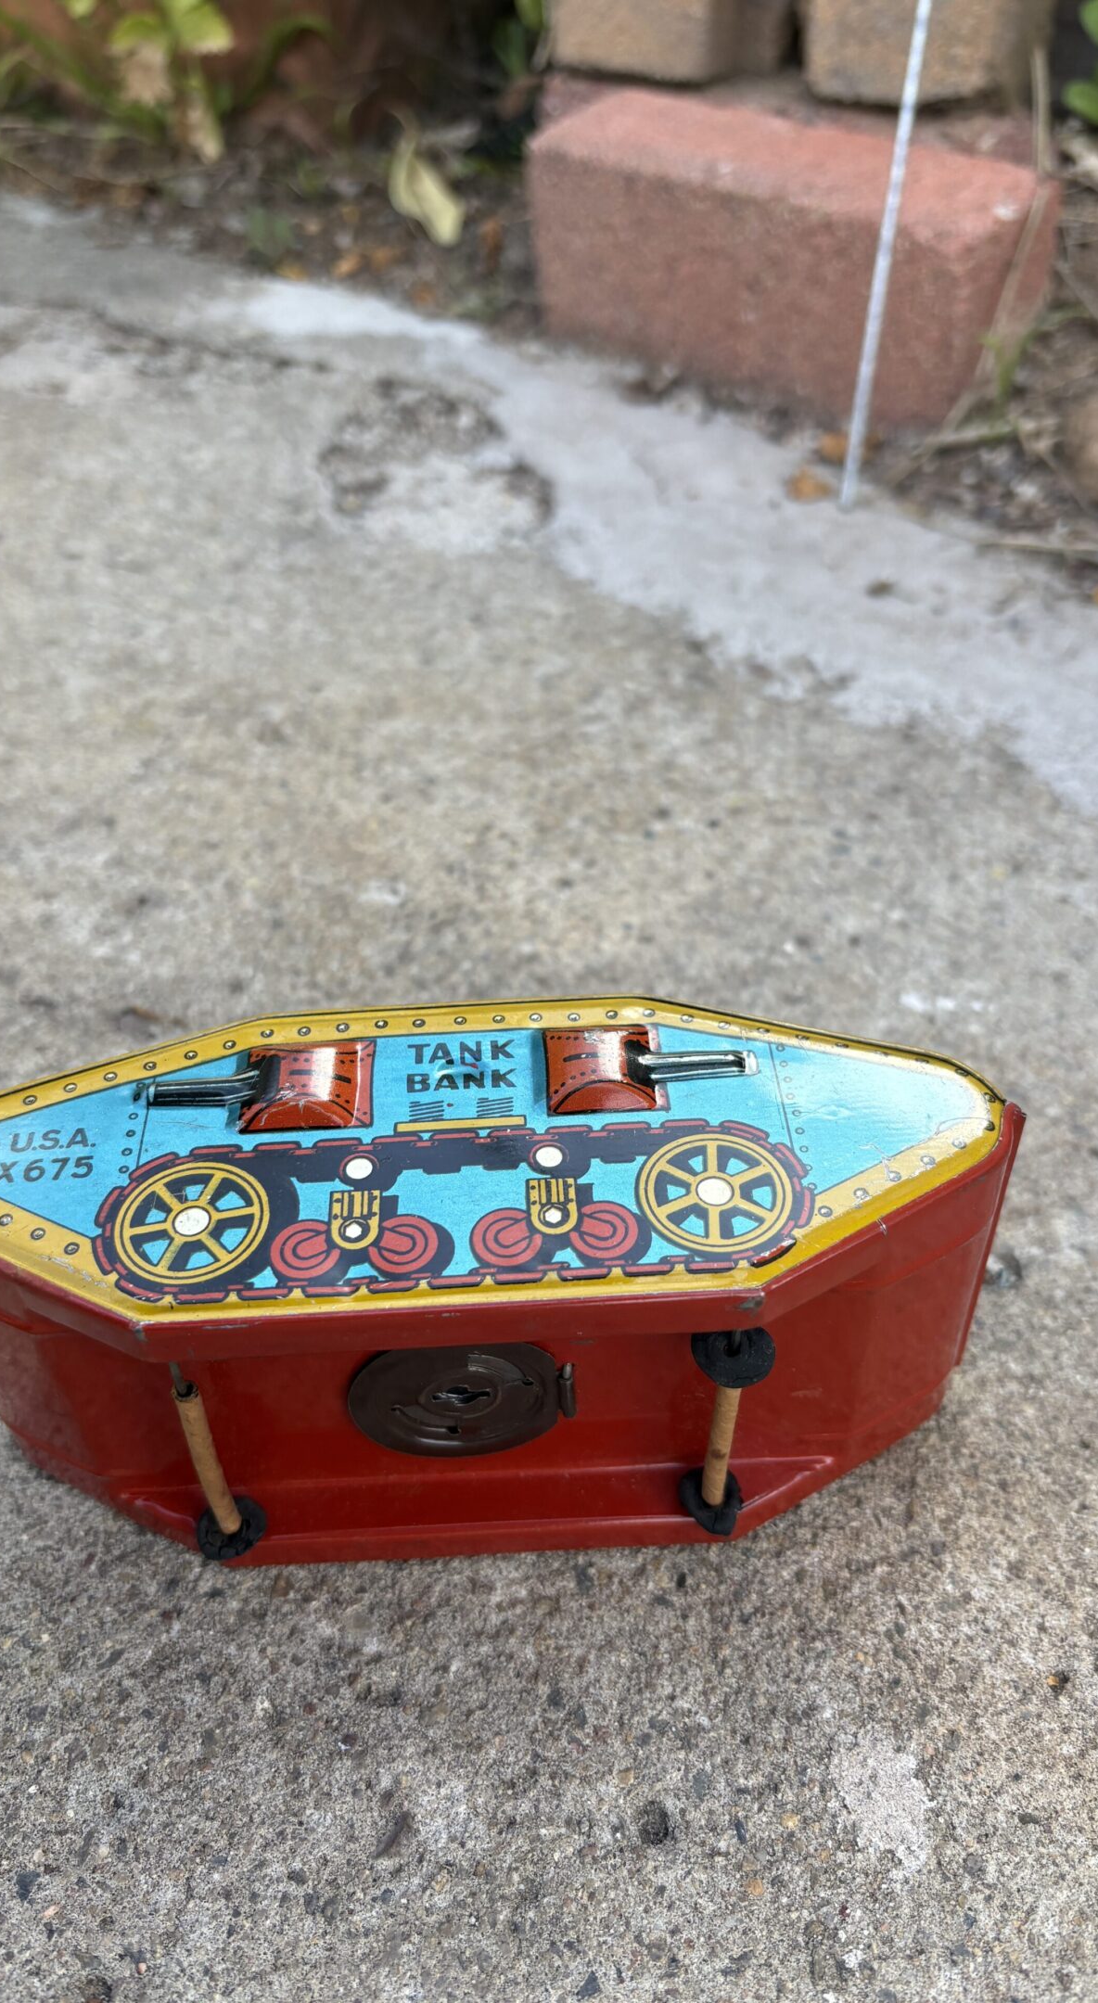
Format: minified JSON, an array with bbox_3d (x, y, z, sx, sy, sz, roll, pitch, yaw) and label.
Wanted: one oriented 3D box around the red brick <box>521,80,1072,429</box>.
[{"bbox_3d":[0.092,-0.296,0.614,0.206,0.087,0.063,32,59,31],"label":"red brick"}]

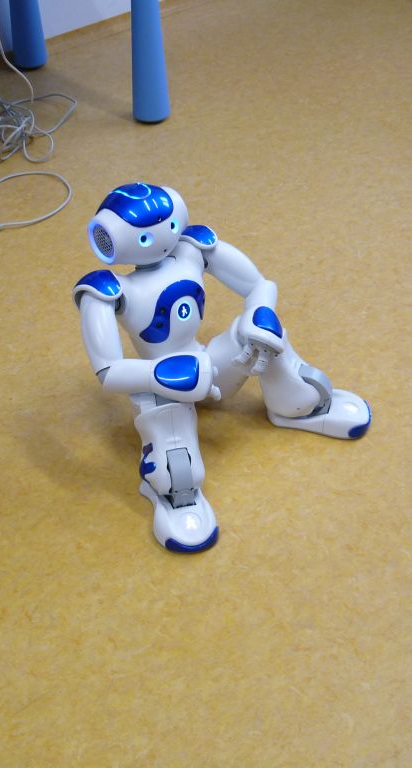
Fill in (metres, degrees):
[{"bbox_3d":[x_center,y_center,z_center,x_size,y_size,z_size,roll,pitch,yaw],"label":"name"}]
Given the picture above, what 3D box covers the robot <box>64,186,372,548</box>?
[{"bbox_3d":[0.004,-0.079,1.411,0.423,0.371,0.376,-29,47,-31],"label":"robot"}]

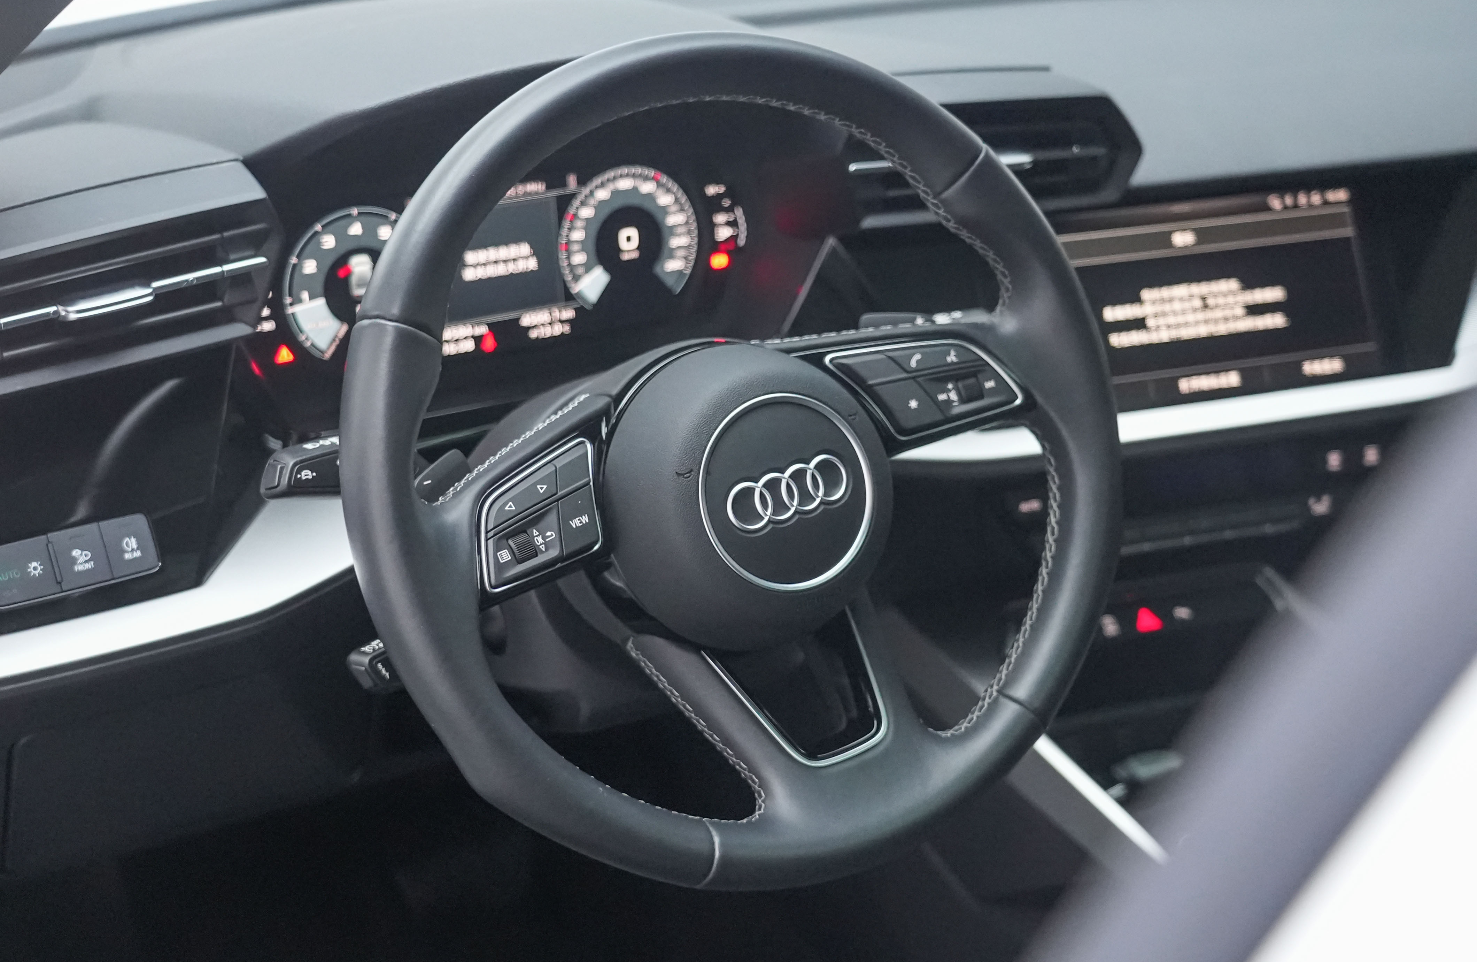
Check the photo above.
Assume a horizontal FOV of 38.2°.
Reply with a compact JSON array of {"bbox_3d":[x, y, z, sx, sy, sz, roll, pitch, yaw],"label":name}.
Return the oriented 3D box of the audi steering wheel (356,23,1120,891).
[{"bbox_3d":[-0.001,-0.009,0.944,0.370,0.370,0.095,-19,5,-26],"label":"audi steering wheel"}]

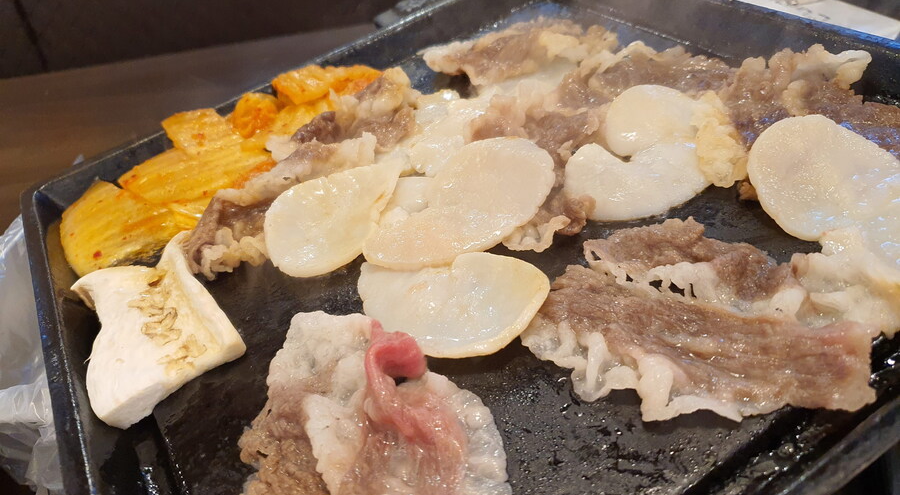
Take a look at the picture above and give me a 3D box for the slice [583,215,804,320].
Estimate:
[{"bbox_3d":[0.090,0.004,0.249,0.080,0.018,0.041,24,54,38],"label":"slice"}]

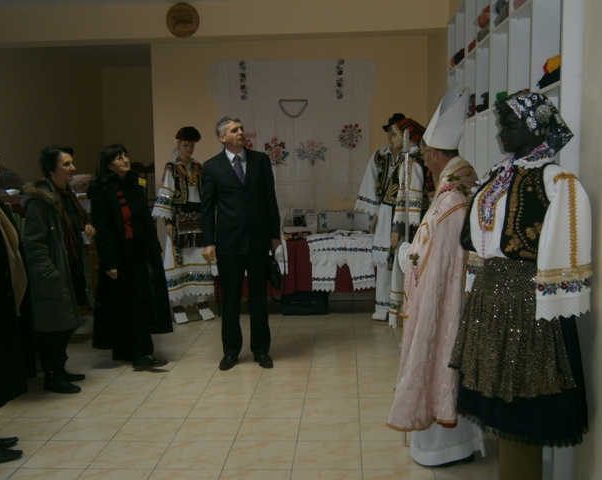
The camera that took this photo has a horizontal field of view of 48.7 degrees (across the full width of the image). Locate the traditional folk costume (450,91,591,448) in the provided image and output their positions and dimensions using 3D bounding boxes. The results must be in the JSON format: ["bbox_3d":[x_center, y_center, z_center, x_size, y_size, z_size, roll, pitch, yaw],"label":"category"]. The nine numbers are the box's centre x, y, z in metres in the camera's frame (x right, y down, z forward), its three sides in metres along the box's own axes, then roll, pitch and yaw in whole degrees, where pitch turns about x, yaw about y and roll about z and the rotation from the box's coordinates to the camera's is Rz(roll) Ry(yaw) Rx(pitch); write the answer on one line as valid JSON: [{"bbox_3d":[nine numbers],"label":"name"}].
[{"bbox_3d":[0.770,0.075,2.345,0.450,1.190,0.540,-3,6,-21],"label":"traditional folk costume"}]

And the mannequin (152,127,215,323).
[{"bbox_3d":[-1.114,-0.155,6.480,0.680,1.870,0.420,-2,6,-14],"label":"mannequin"}]

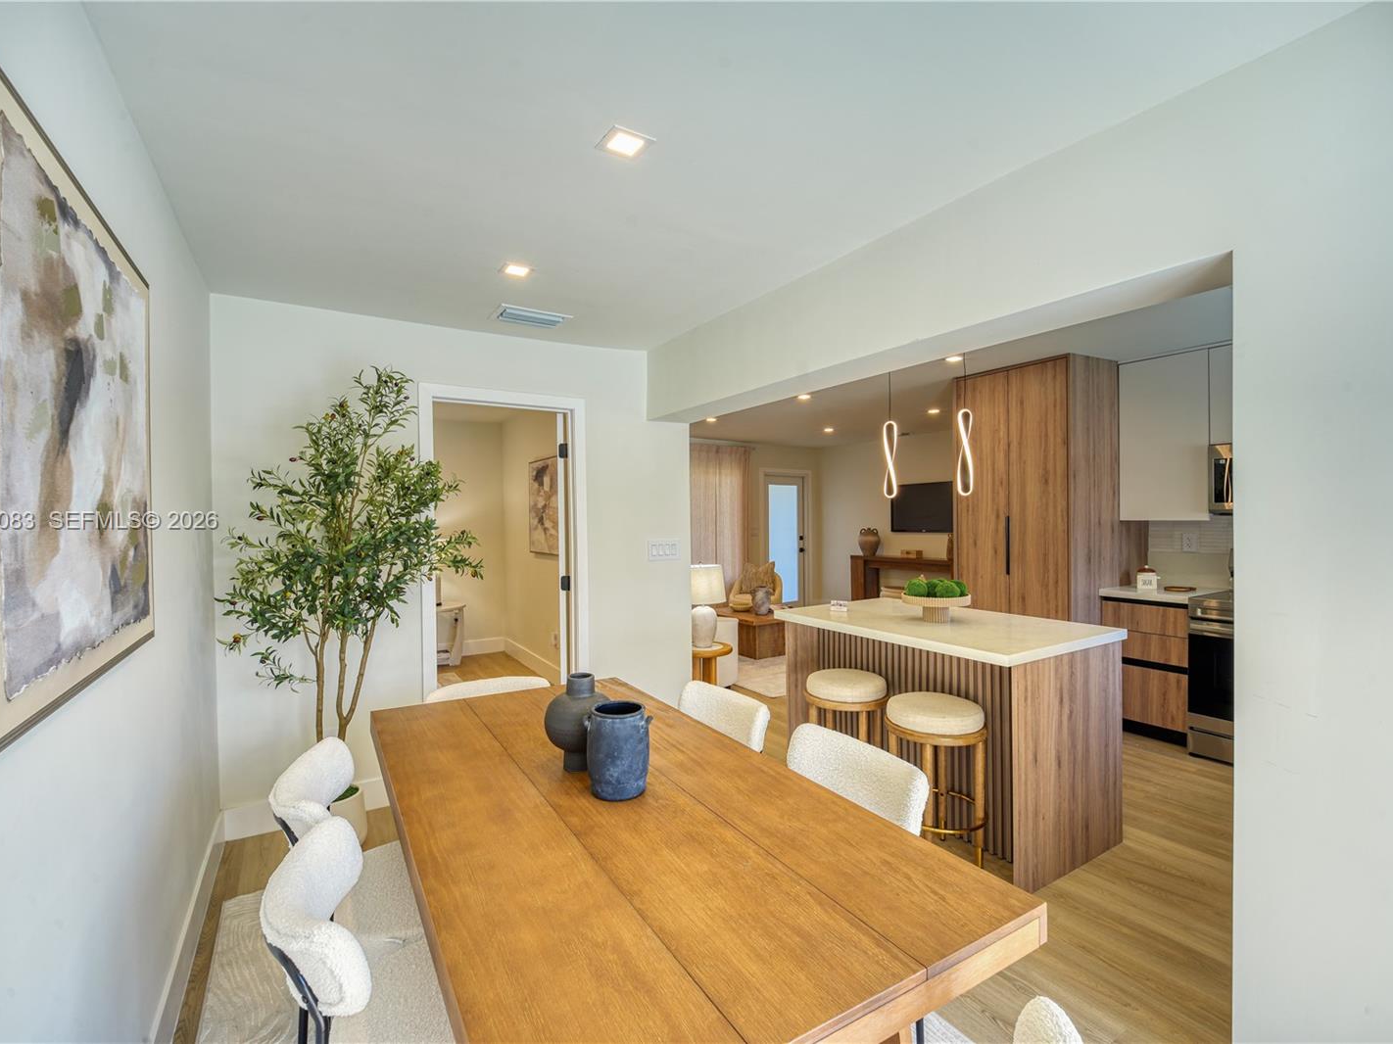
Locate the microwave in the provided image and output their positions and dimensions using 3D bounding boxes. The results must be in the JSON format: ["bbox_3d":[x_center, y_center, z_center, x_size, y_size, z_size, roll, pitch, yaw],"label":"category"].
[{"bbox_3d":[3.514,-0.262,3.537,0.410,0.420,0.760,-1,1,-32],"label":"microwave"}]

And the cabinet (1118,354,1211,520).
[{"bbox_3d":[3.159,-0.540,4.034,0.380,1.055,0.485,-1,1,-33],"label":"cabinet"}]

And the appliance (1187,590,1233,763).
[{"bbox_3d":[3.376,0.899,3.433,0.700,0.925,0.760,-1,1,-33],"label":"appliance"}]

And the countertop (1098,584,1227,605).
[{"bbox_3d":[3.038,0.459,3.951,0.680,0.042,0.480,-1,1,-33],"label":"countertop"}]

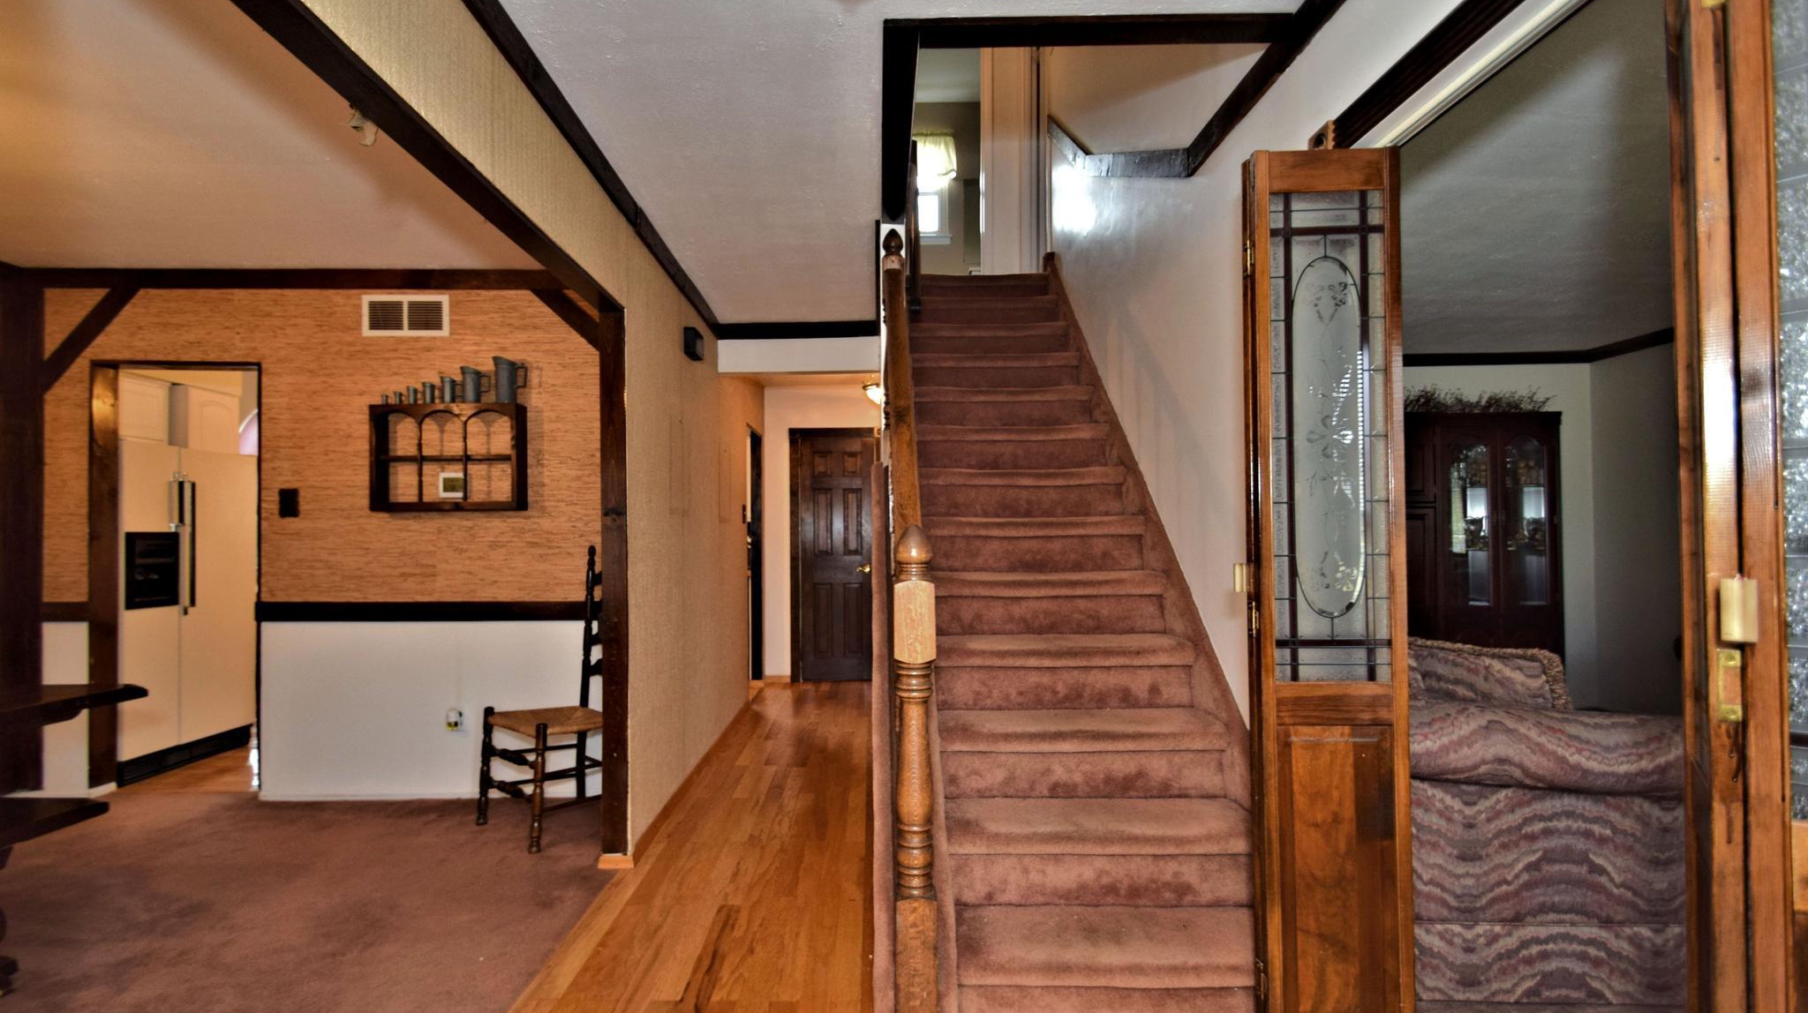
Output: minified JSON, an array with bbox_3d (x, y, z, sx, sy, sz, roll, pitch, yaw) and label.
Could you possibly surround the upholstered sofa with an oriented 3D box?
[{"bbox_3d":[1.580,0.860,2.900,0.930,0.870,1.950,0,-2,1],"label":"upholstered sofa"}]

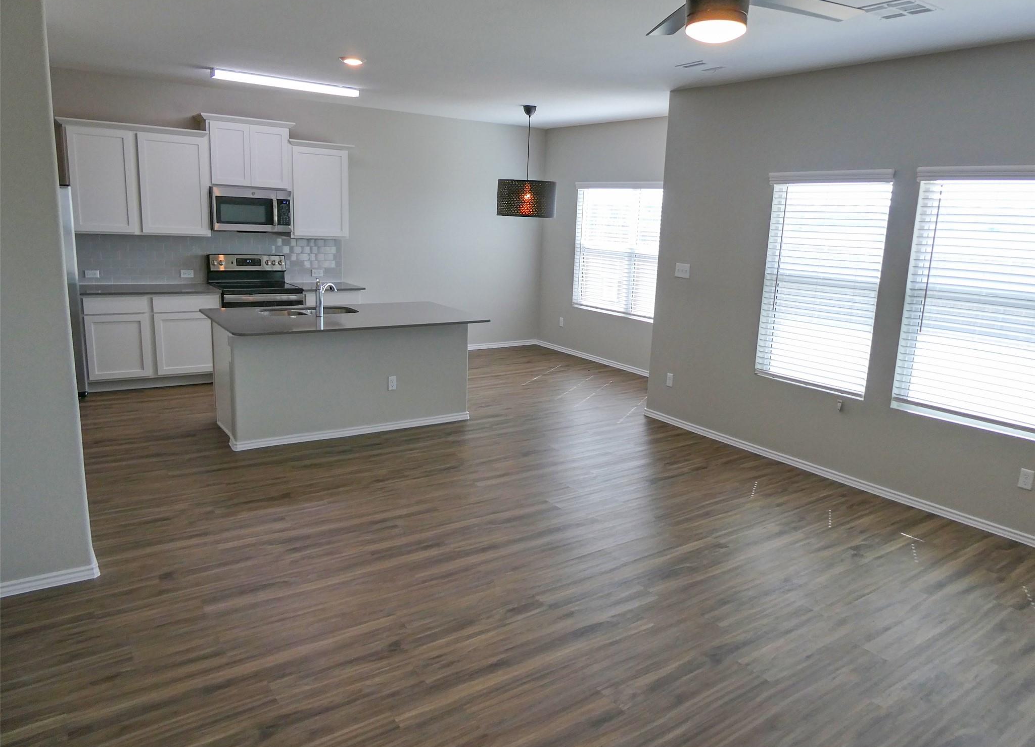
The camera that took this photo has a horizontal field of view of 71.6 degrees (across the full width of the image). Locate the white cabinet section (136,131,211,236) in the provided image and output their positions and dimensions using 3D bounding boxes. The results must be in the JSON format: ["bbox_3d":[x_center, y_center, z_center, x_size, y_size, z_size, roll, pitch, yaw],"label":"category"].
[{"bbox_3d":[-3.241,-1.760,6.726,0.598,0.911,0.320,-6,15,-34],"label":"white cabinet section"}]

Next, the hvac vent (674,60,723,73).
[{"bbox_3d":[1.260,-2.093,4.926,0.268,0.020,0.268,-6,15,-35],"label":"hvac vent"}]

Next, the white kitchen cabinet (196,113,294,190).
[{"bbox_3d":[-2.635,-2.128,6.974,0.850,0.628,0.362,-6,15,-34],"label":"white kitchen cabinet"}]

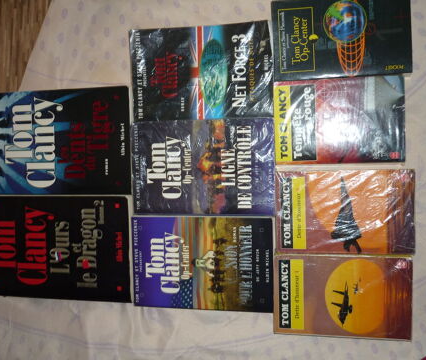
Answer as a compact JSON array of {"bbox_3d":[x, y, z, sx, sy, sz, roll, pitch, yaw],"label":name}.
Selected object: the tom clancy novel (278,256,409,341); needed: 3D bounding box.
[{"bbox_3d":[0.177,0.158,0.634,0.179,0.031,0.110,-1,92,12],"label":"tom clancy novel"}]

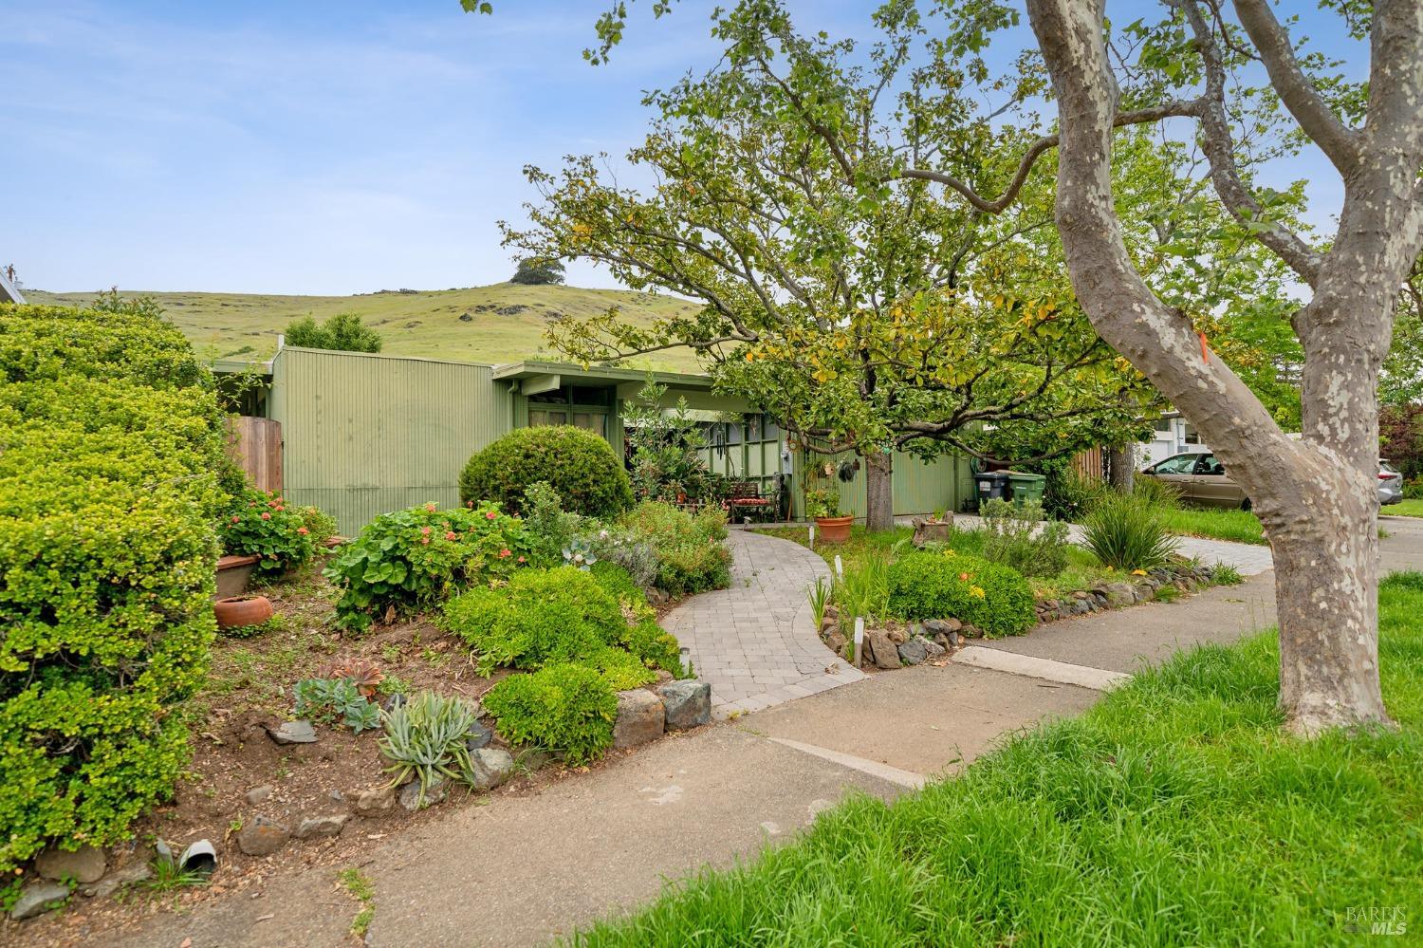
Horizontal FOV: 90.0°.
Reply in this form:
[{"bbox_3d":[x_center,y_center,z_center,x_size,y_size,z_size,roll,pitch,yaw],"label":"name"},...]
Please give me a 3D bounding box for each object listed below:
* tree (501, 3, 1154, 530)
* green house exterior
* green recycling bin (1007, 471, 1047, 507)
[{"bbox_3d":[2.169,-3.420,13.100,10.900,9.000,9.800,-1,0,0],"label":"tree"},{"bbox_3d":[-1.947,-0.402,17.458,16.900,2.900,9.000,-1,0,-35],"label":"green house exterior"},{"bbox_3d":[7.225,0.520,16.400,0.750,1.070,0.630,-1,0,-35],"label":"green recycling bin"}]

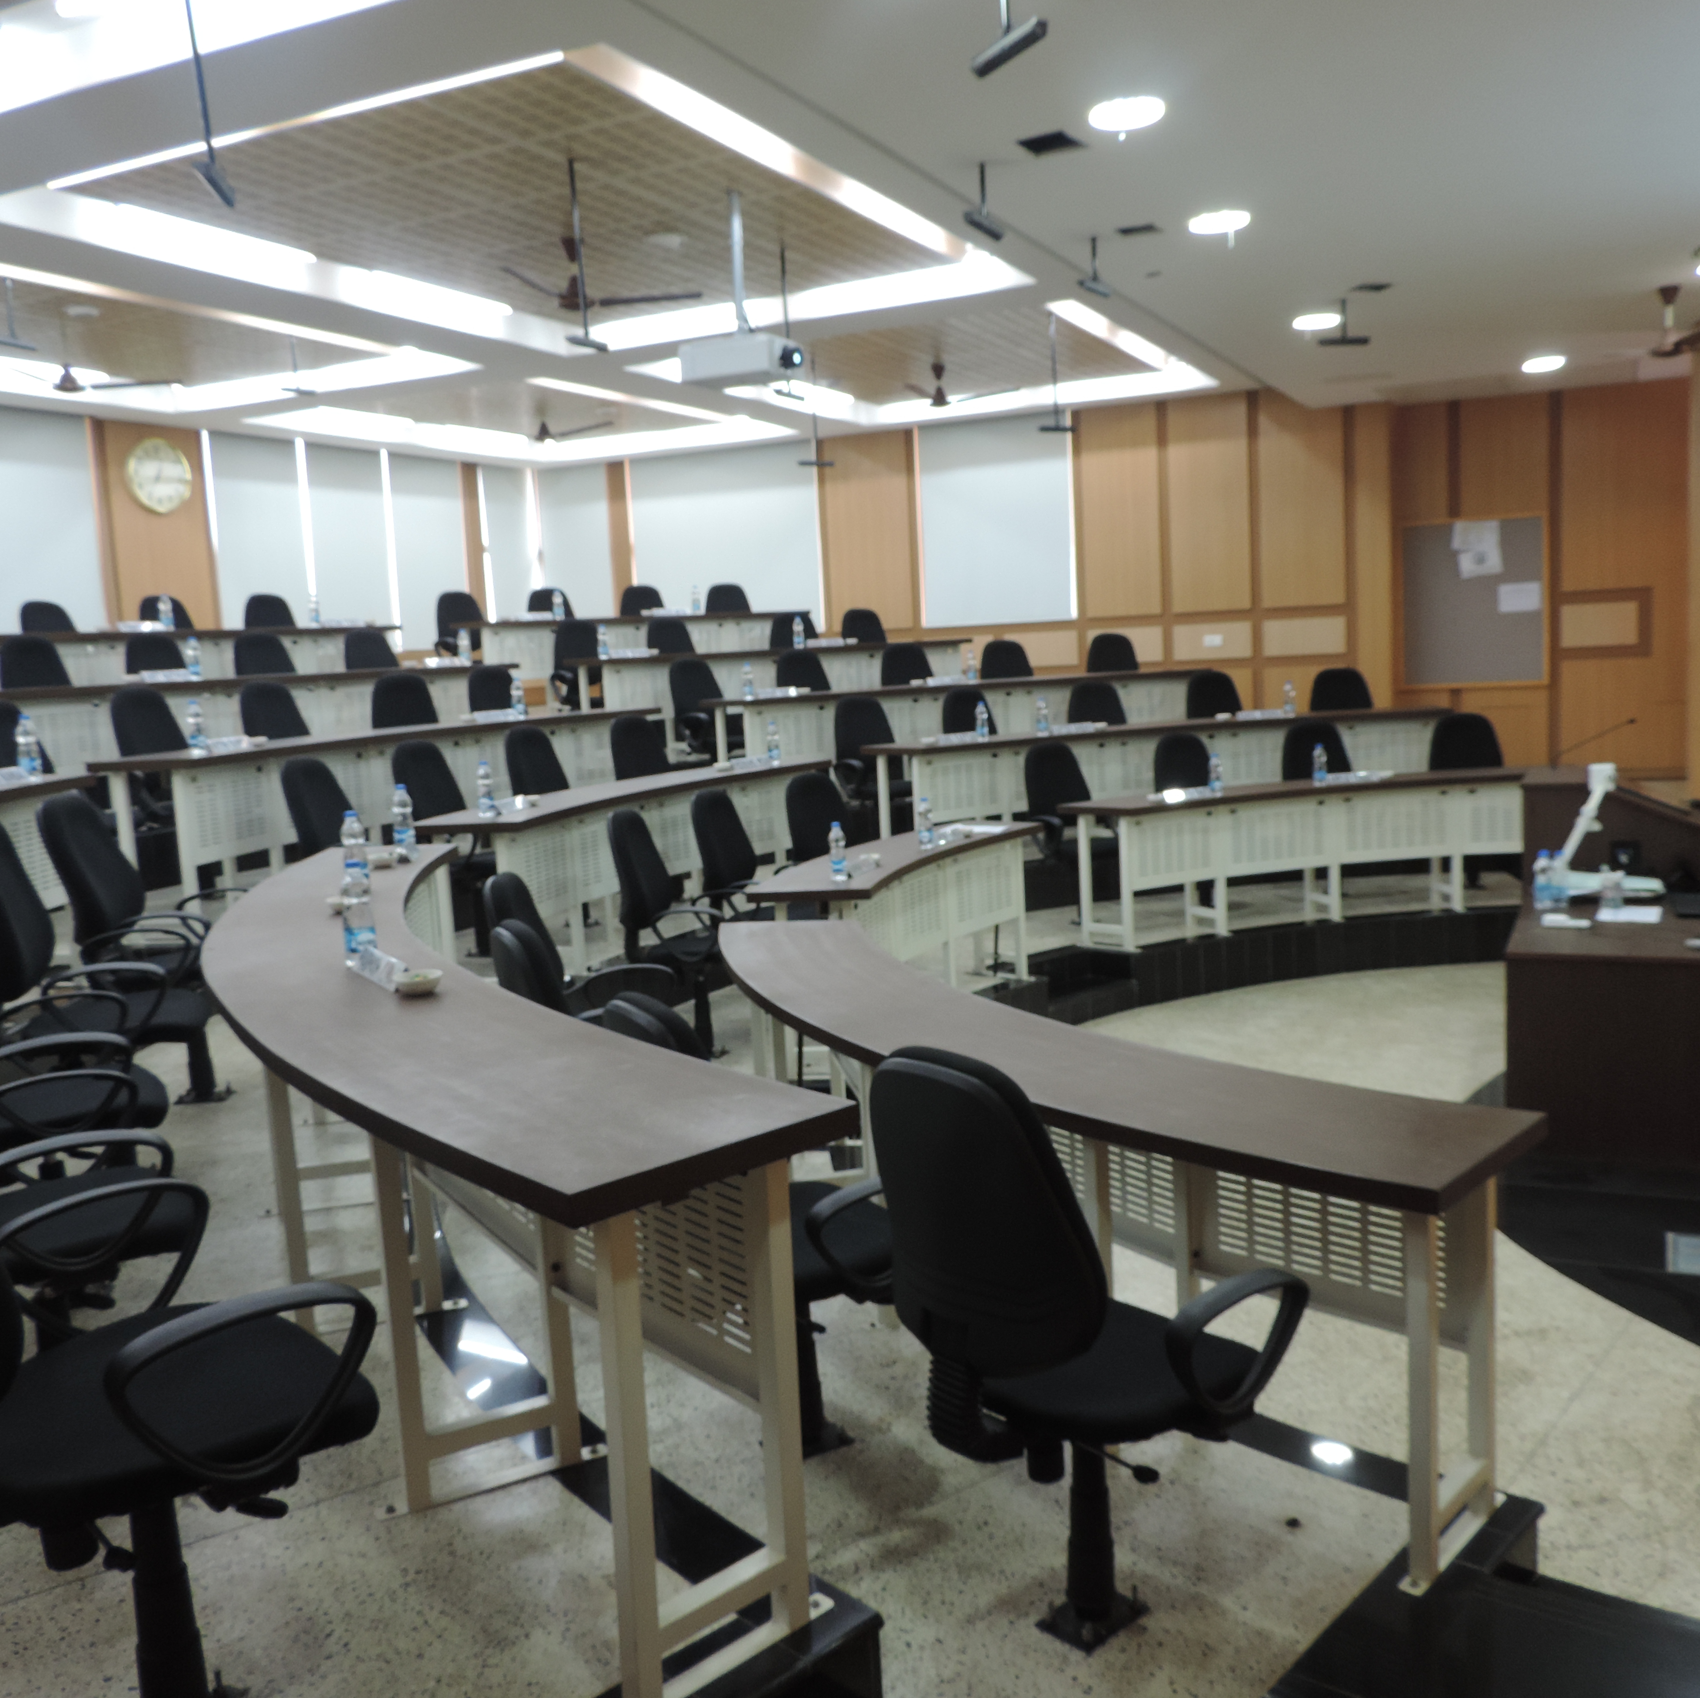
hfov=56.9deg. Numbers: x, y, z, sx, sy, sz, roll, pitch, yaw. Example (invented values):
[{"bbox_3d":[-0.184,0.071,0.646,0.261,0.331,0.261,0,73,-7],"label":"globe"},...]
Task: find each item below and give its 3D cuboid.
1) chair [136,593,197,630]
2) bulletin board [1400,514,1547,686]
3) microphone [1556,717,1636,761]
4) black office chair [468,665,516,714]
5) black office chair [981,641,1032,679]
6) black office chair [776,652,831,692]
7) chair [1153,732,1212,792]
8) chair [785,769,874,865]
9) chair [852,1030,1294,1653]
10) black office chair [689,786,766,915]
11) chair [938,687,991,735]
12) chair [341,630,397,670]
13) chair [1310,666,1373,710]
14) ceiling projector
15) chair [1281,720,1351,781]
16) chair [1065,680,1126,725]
[{"bbox_3d":[-4.537,-1.234,10.859,0.620,1.060,0.600,3,10,40],"label":"chair"},{"bbox_3d":[4.945,-1.954,12.473,1.100,1.330,0.040,0,8,25],"label":"bulletin board"},{"bbox_3d":[3.606,-0.514,7.598,0.356,0.222,0.040,1,8,26],"label":"microphone"},{"bbox_3d":[-1.992,-0.593,9.696,0.620,1.060,0.600,3,9,37],"label":"black office chair"},{"bbox_3d":[1.242,-1.040,11.600,0.580,1.010,0.580,-5,7,-19],"label":"black office chair"},{"bbox_3d":[-0.205,-0.892,11.144,0.600,1.032,0.600,-7,9,-30],"label":"black office chair"},{"bbox_3d":[2.204,-0.194,9.700,0.600,1.040,0.630,-7,8,-28],"label":"chair"},{"bbox_3d":[0.018,0.139,7.650,0.580,1.010,0.580,2,9,36],"label":"chair"},{"bbox_3d":[0.370,0.782,2.538,0.580,1.010,0.580,-8,9,-38],"label":"chair"},{"bbox_3d":[-0.383,0.244,7.220,0.600,1.032,0.600,0,8,26],"label":"black office chair"},{"bbox_3d":[0.899,-0.529,10.244,0.600,1.032,0.600,-7,8,-25],"label":"chair"},{"bbox_3d":[-3.073,-0.985,10.641,0.630,1.040,0.600,1,8,28],"label":"chair"},{"bbox_3d":[3.579,-0.767,11.149,0.600,1.040,0.630,-4,7,-4],"label":"chair"},{"bbox_3d":[-0.470,-2.183,7.005,0.460,0.160,0.350,0,8,25],"label":"ceiling projector"},{"bbox_3d":[2.842,-0.228,9.310,0.580,1.010,0.580,-4,7,-8],"label":"chair"},{"bbox_3d":[1.773,-0.620,10.572,0.600,1.032,0.600,-5,8,-16],"label":"chair"}]

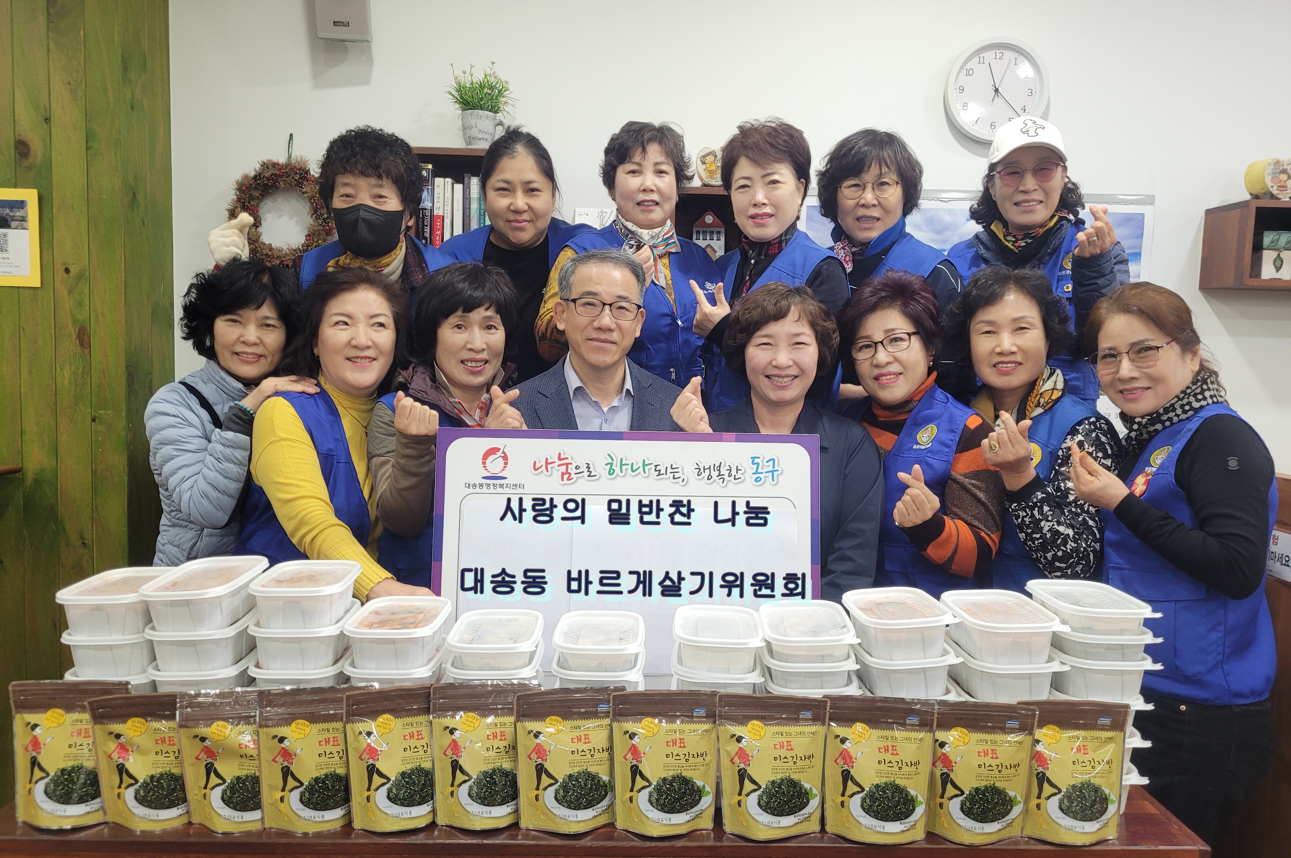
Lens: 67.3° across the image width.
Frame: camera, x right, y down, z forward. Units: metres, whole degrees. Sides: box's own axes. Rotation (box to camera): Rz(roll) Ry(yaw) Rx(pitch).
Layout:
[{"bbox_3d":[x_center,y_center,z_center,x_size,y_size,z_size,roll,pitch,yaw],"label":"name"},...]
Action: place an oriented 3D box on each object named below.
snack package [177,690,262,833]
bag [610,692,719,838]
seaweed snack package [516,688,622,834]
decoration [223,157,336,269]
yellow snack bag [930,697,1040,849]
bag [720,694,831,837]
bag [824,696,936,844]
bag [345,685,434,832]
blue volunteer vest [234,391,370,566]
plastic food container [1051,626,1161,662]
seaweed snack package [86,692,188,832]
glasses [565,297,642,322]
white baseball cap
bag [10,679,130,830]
[{"bbox_3d":[-0.528,0.421,1.250,0.143,0.170,0.050,-3,-1,-5],"label":"snack package"},{"bbox_3d":[0.028,0.435,1.273,0.138,0.186,0.045,1,4,-4],"label":"bag"},{"bbox_3d":[-0.100,0.431,1.268,0.142,0.177,0.050,1,0,-7],"label":"seaweed snack package"},{"bbox_3d":[-0.973,-0.573,2.580,0.285,0.290,0.060,1,4,-1],"label":"decoration"},{"bbox_3d":[0.434,0.446,1.271,0.143,0.171,0.050,4,-1,0],"label":"yellow snack bag"},{"bbox_3d":[0.165,0.436,1.263,0.142,0.177,0.050,1,0,0],"label":"bag"},{"bbox_3d":[0.302,0.439,1.261,0.142,0.177,0.050,2,0,6],"label":"bag"},{"bbox_3d":[-0.324,0.427,1.264,0.142,0.177,0.050,0,1,-12],"label":"bag"},{"bbox_3d":[-0.588,0.226,1.813,0.400,0.600,0.260,-1,5,-24],"label":"blue volunteer vest"},{"bbox_3d":[0.701,0.321,1.544,0.140,0.042,0.202,1,4,-4],"label":"plastic food container"},{"bbox_3d":[-0.639,0.428,1.257,0.138,0.178,0.045,0,11,-8],"label":"seaweed snack package"},{"bbox_3d":[-0.089,-0.239,1.944,0.143,0.043,0.145,5,5,-8],"label":"glasses"},{"bbox_3d":[0.852,-0.642,2.170,0.170,0.128,0.250,0,15,15],"label":"white baseball cap"},{"bbox_3d":[-0.742,0.419,1.259,0.142,0.177,0.050,1,0,-6],"label":"bag"}]

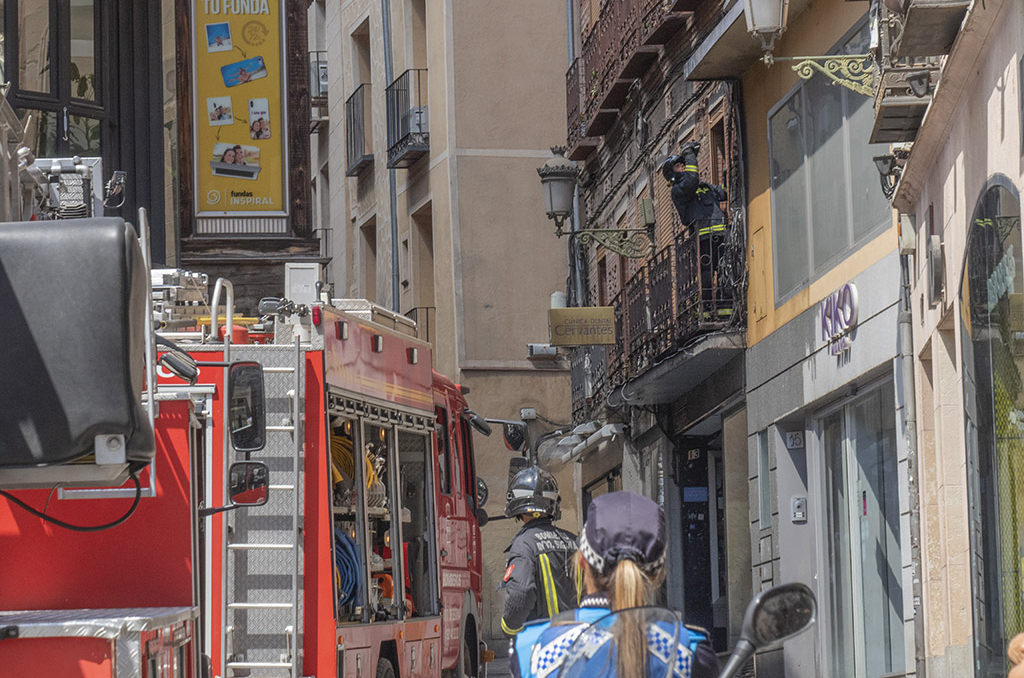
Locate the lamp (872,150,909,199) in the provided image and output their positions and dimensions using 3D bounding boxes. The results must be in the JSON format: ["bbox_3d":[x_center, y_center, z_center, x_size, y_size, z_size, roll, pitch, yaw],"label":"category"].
[{"bbox_3d":[2.871,-1.247,31.500,0.270,0.370,0.250,-2,-6,2],"label":"lamp"}]

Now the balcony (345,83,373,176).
[{"bbox_3d":[-2.204,-3.030,60.050,0.170,1.100,1.380,0,-7,-12],"label":"balcony"}]

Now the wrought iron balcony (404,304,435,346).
[{"bbox_3d":[-1.269,0.211,55.016,0.280,1.070,1.570,0,-6,-13],"label":"wrought iron balcony"}]

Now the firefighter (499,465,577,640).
[{"bbox_3d":[0.191,1.518,19.500,0.560,1.830,0.430,2,-7,-30],"label":"firefighter"}]

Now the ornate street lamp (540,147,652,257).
[{"bbox_3d":[0.933,-1.517,46.026,1.270,1.190,0.460,-1,-6,-5],"label":"ornate street lamp"}]

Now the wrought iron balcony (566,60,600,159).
[{"bbox_3d":[0.907,-2.866,51.670,0.290,1.060,1.280,-1,-6,-5],"label":"wrought iron balcony"}]

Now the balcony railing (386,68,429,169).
[{"bbox_3d":[-1.378,-2.943,55.447,0.280,1.070,1.570,0,-6,-13],"label":"balcony railing"}]

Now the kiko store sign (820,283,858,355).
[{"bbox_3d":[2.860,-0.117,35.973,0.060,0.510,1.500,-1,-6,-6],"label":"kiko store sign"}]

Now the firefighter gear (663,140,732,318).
[{"bbox_3d":[1.889,-1.057,41.500,0.500,1.750,0.570,-8,-9,44],"label":"firefighter gear"}]

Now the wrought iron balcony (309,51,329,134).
[{"bbox_3d":[-3.062,-3.835,64.578,0.290,1.100,1.000,0,-7,-12],"label":"wrought iron balcony"}]

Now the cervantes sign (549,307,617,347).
[{"bbox_3d":[0.781,-0.133,45.900,0.720,0.400,0.130,-1,-6,-5],"label":"cervantes sign"}]

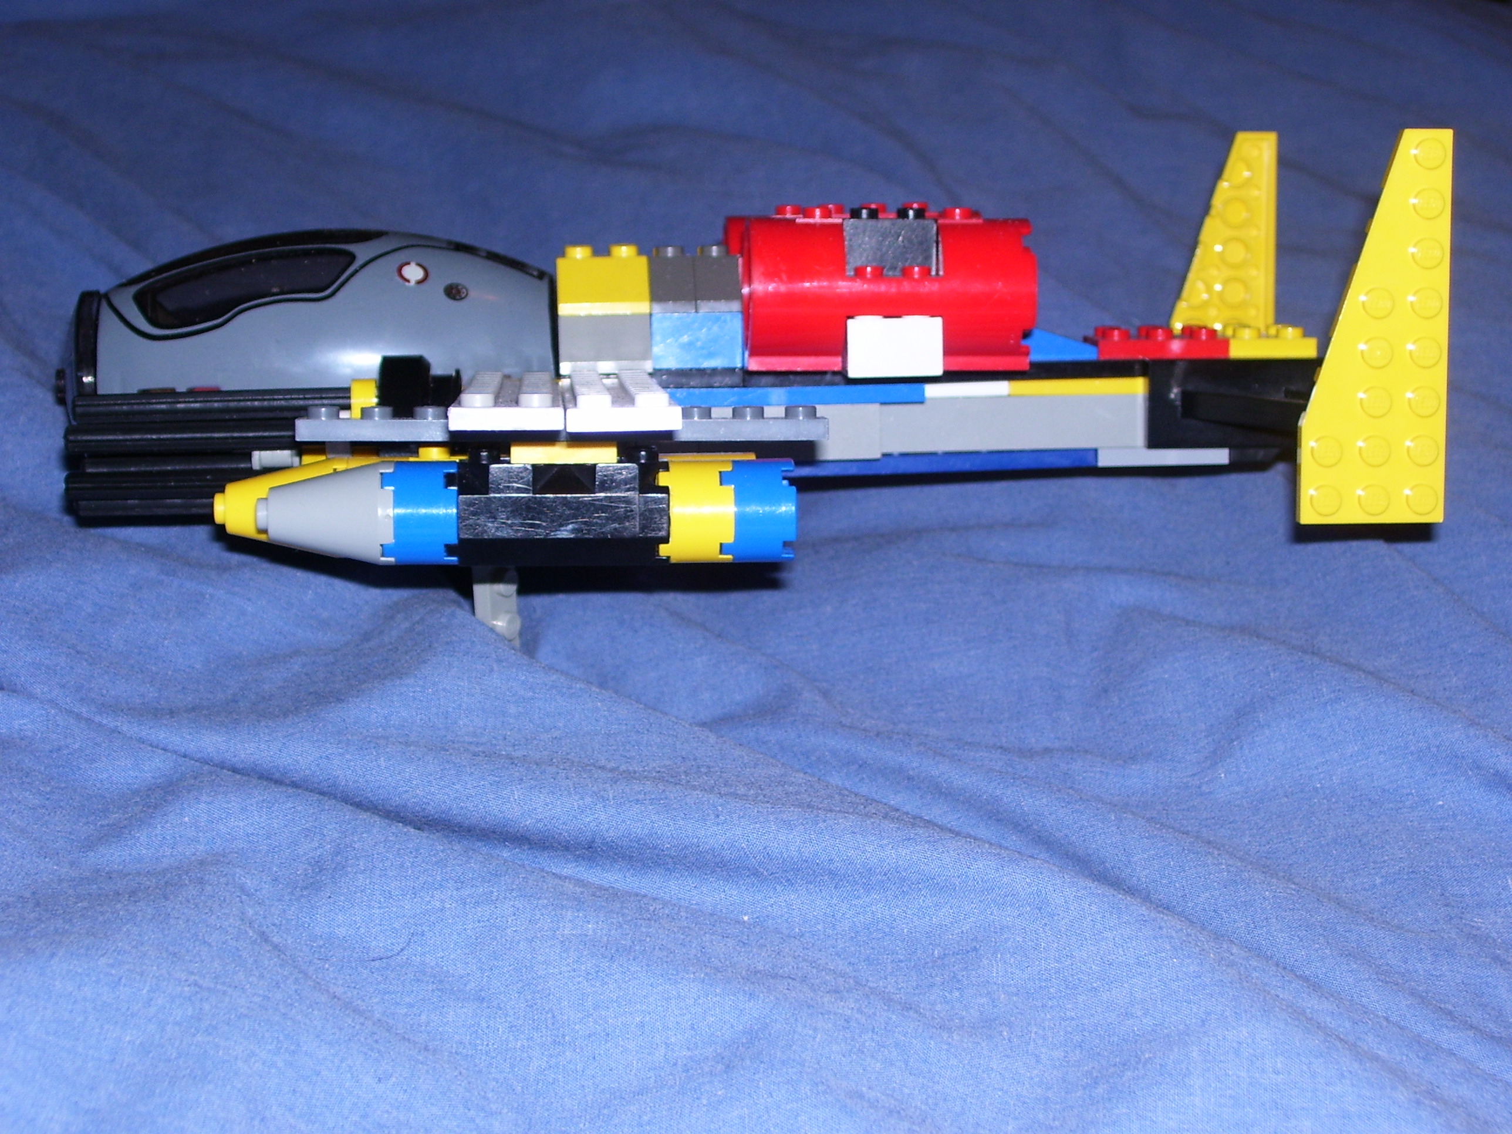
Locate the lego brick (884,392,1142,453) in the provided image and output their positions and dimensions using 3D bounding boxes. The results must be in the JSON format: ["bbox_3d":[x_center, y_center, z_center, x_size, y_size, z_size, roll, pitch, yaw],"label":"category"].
[{"bbox_3d":[0.045,-0.027,0.551,0.048,0.010,0.013,-1,8,-4],"label":"lego brick"}]

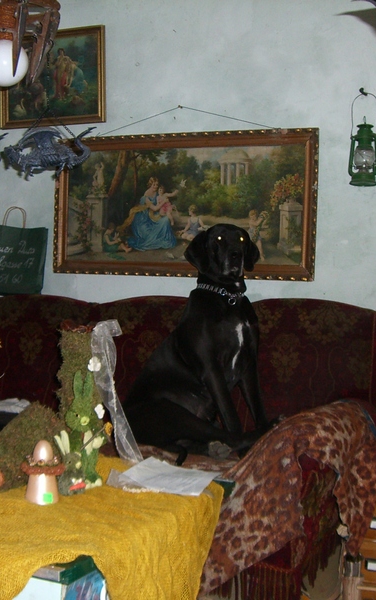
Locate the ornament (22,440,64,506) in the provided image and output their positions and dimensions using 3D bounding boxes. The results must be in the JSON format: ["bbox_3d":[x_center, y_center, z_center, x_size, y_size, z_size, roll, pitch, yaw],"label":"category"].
[{"bbox_3d":[-0.383,0.451,2.325,0.111,0.164,0.111,0,3,-9],"label":"ornament"}]

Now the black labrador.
[{"bbox_3d":[0.041,0.119,3.120,0.530,0.780,0.330,3,3,37],"label":"black labrador"}]

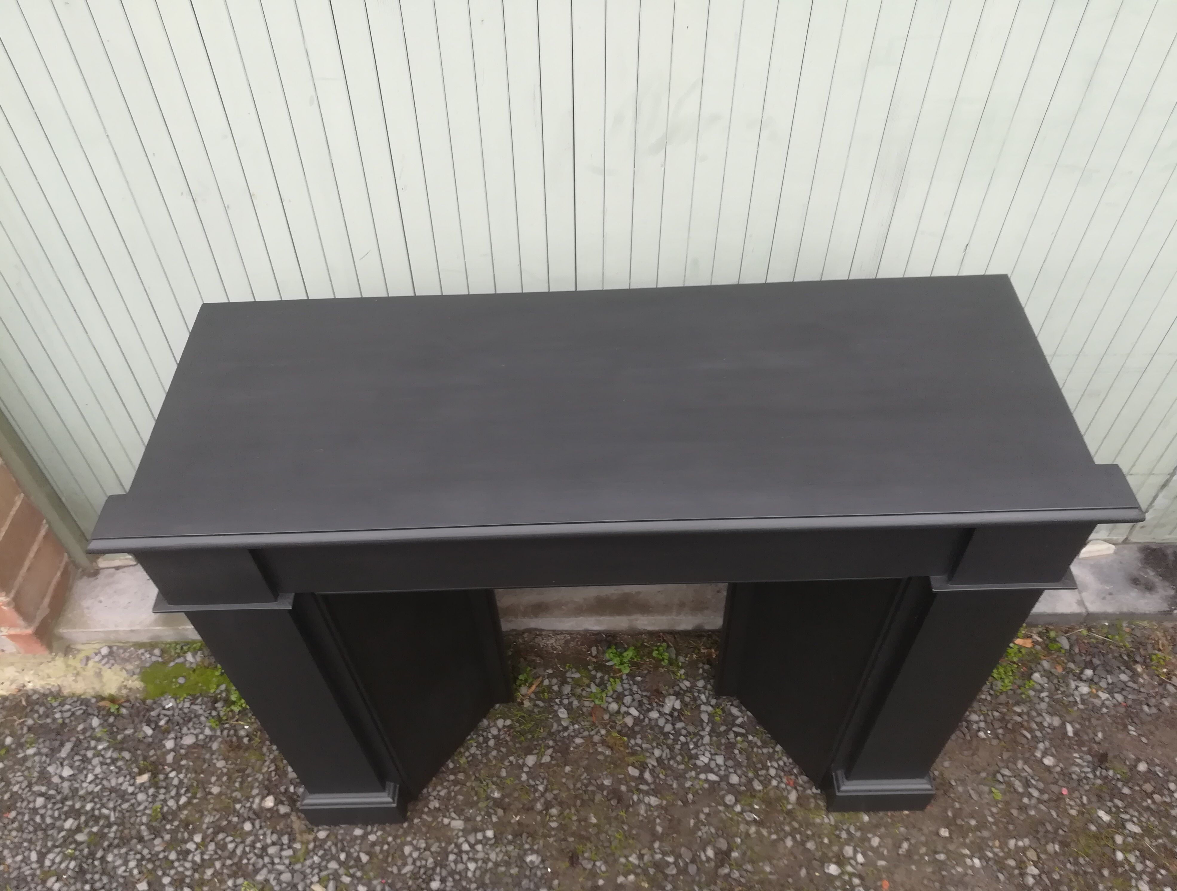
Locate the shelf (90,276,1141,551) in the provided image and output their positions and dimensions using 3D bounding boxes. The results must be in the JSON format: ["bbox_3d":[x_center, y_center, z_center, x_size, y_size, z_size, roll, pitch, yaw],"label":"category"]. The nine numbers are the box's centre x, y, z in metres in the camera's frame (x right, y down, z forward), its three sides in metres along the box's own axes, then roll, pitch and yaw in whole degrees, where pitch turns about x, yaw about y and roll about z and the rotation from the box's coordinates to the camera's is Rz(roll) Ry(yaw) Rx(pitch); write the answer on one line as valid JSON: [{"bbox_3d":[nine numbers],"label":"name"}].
[{"bbox_3d":[0.021,-0.058,1.249,1.296,0.035,0.451,-2,50,2],"label":"shelf"}]

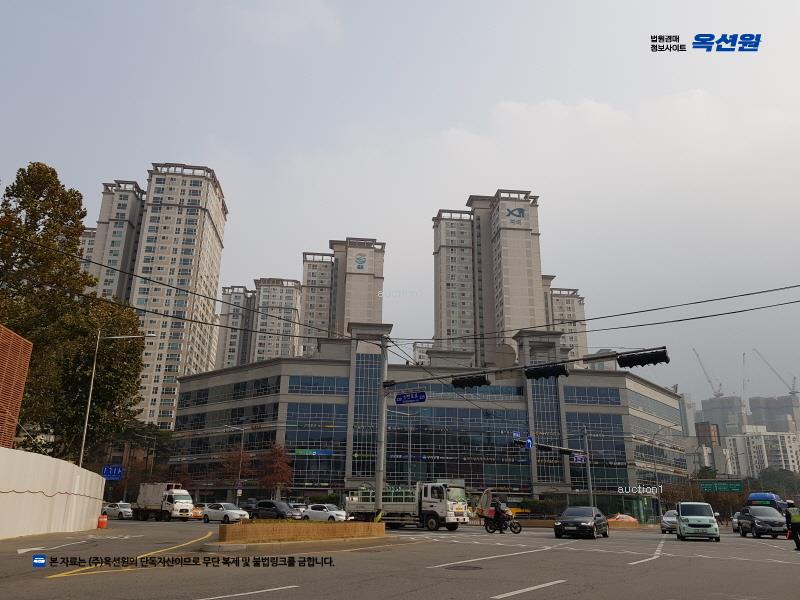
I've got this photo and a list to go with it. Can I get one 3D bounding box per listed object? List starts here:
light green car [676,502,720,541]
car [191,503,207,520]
[{"bbox_3d":[14.068,10.509,28.586,1.600,1.690,3.600,-6,-19,19],"label":"light green car"},{"bbox_3d":[-18.380,19.590,55.500,1.830,1.470,4.700,2,-19,-3],"label":"car"}]

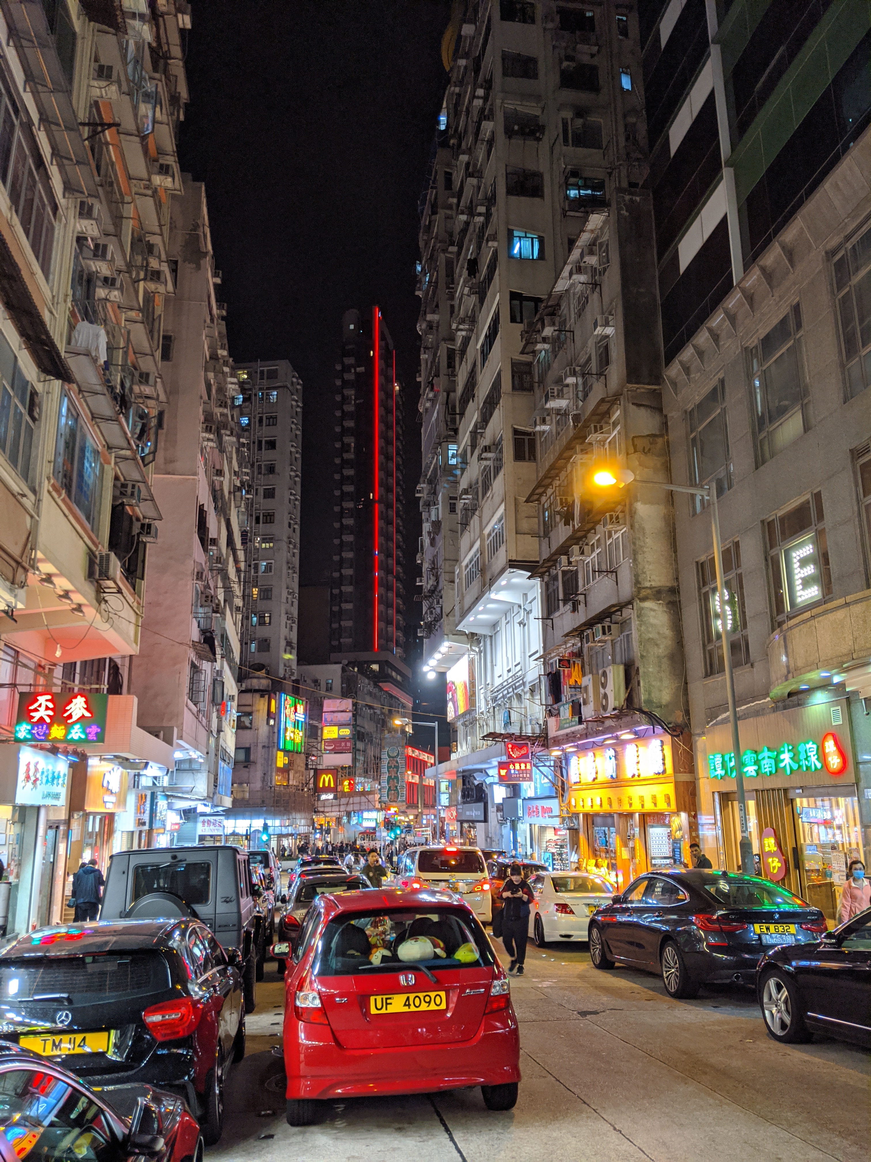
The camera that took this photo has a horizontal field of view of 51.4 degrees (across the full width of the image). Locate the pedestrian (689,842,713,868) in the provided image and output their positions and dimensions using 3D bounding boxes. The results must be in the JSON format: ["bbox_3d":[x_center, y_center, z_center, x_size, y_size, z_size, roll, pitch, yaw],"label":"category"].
[{"bbox_3d":[4.683,5.468,15.770,0.400,1.720,0.520,11,-19,-36],"label":"pedestrian"}]

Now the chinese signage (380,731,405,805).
[{"bbox_3d":[-4.802,21.046,102.000,2.700,8.200,0.400,-3,-16,9],"label":"chinese signage"}]

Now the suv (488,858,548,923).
[{"bbox_3d":[2.163,8.516,25.510,1.800,1.530,4.400,1,-16,-8],"label":"suv"}]

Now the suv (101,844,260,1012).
[{"bbox_3d":[-3.339,4.632,12.430,1.810,1.950,4.680,1,-16,-8],"label":"suv"}]

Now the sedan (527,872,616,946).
[{"bbox_3d":[2.568,6.490,18.304,1.780,1.440,4.730,1,-16,-7],"label":"sedan"}]

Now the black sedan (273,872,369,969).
[{"bbox_3d":[-1.807,5.850,15.818,1.790,1.430,4.660,2,-16,-9],"label":"black sedan"}]

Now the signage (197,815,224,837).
[{"bbox_3d":[-10.660,11.629,43.000,1.250,1.000,0.150,1,-16,-8],"label":"signage"}]

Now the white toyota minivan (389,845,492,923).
[{"bbox_3d":[0.055,7.325,21.895,1.840,1.890,4.860,1,-16,-8],"label":"white toyota minivan"}]

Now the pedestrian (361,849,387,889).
[{"bbox_3d":[-1.187,6.062,17.363,0.520,1.770,0.380,4,-16,-16],"label":"pedestrian"}]

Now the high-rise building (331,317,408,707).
[{"bbox_3d":[-11.631,0.288,172.583,10.800,100.000,22.000,-4,-16,10],"label":"high-rise building"}]

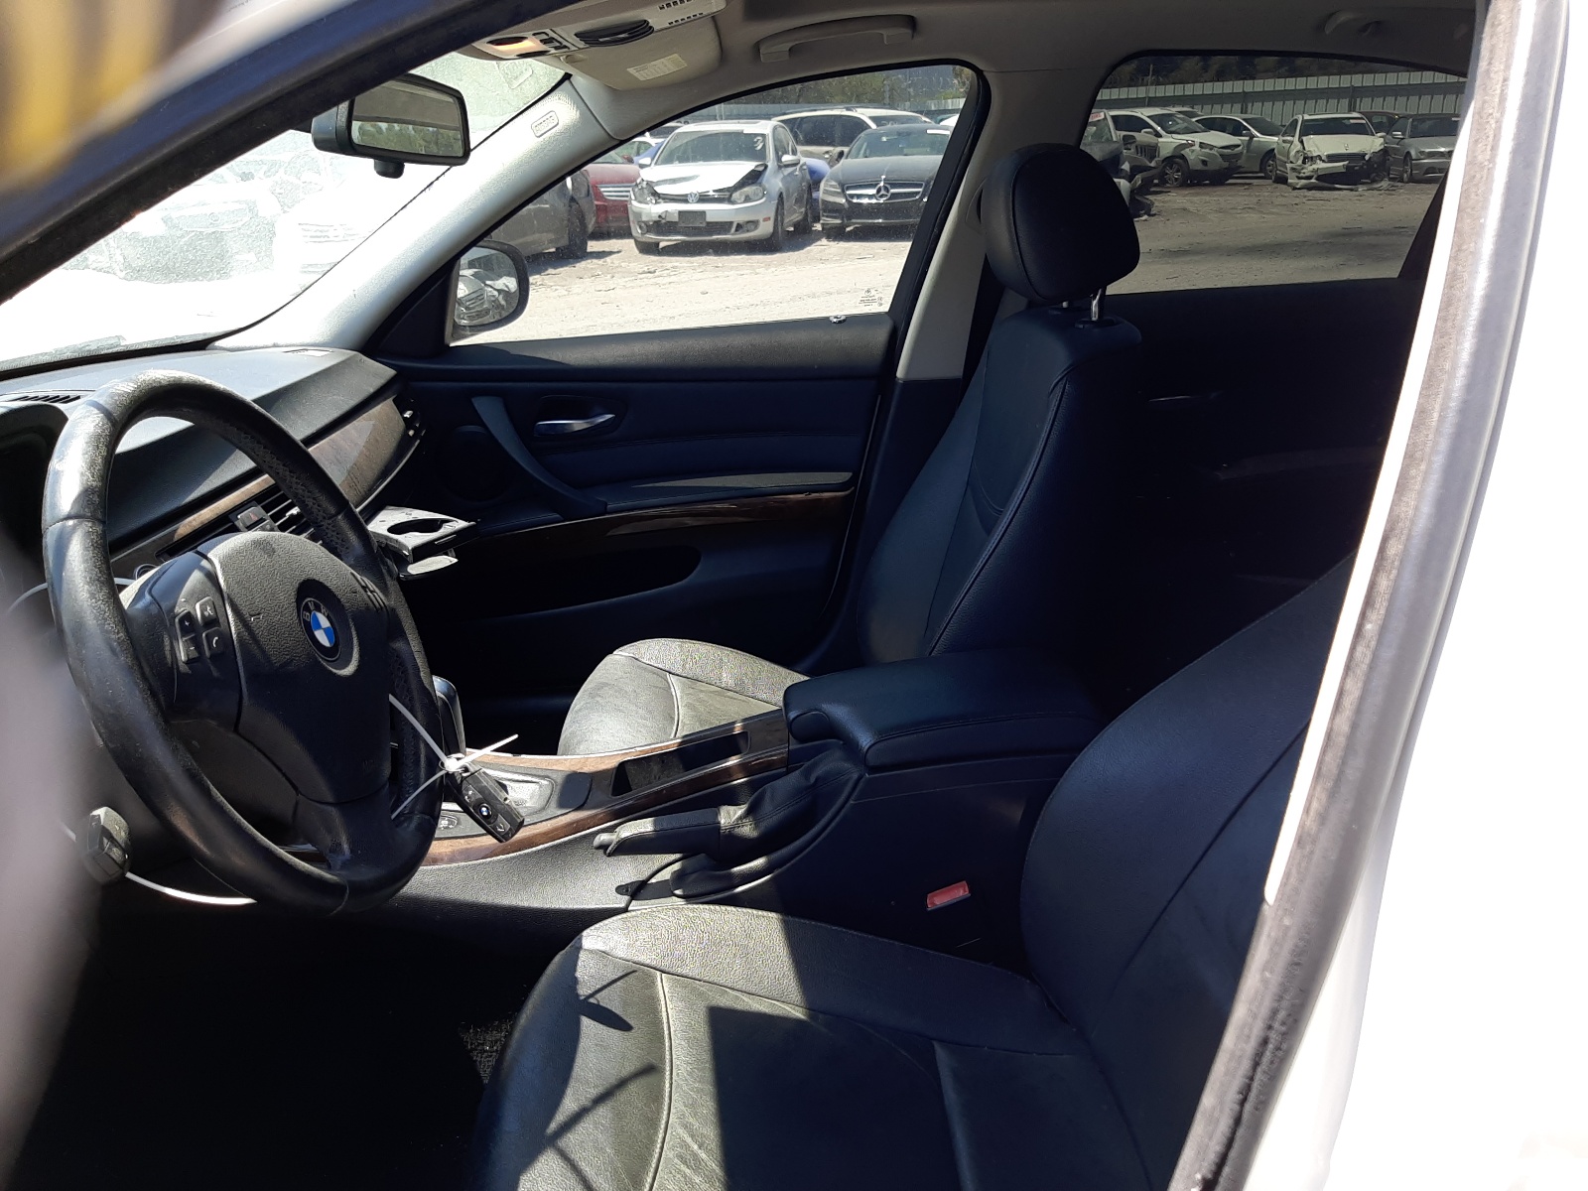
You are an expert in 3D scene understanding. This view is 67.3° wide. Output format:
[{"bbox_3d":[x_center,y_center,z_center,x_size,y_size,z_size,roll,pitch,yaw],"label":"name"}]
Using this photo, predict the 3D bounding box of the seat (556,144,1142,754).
[{"bbox_3d":[0.029,-0.068,1.567,0.780,0.970,0.530,-1,21,-1],"label":"seat"}]

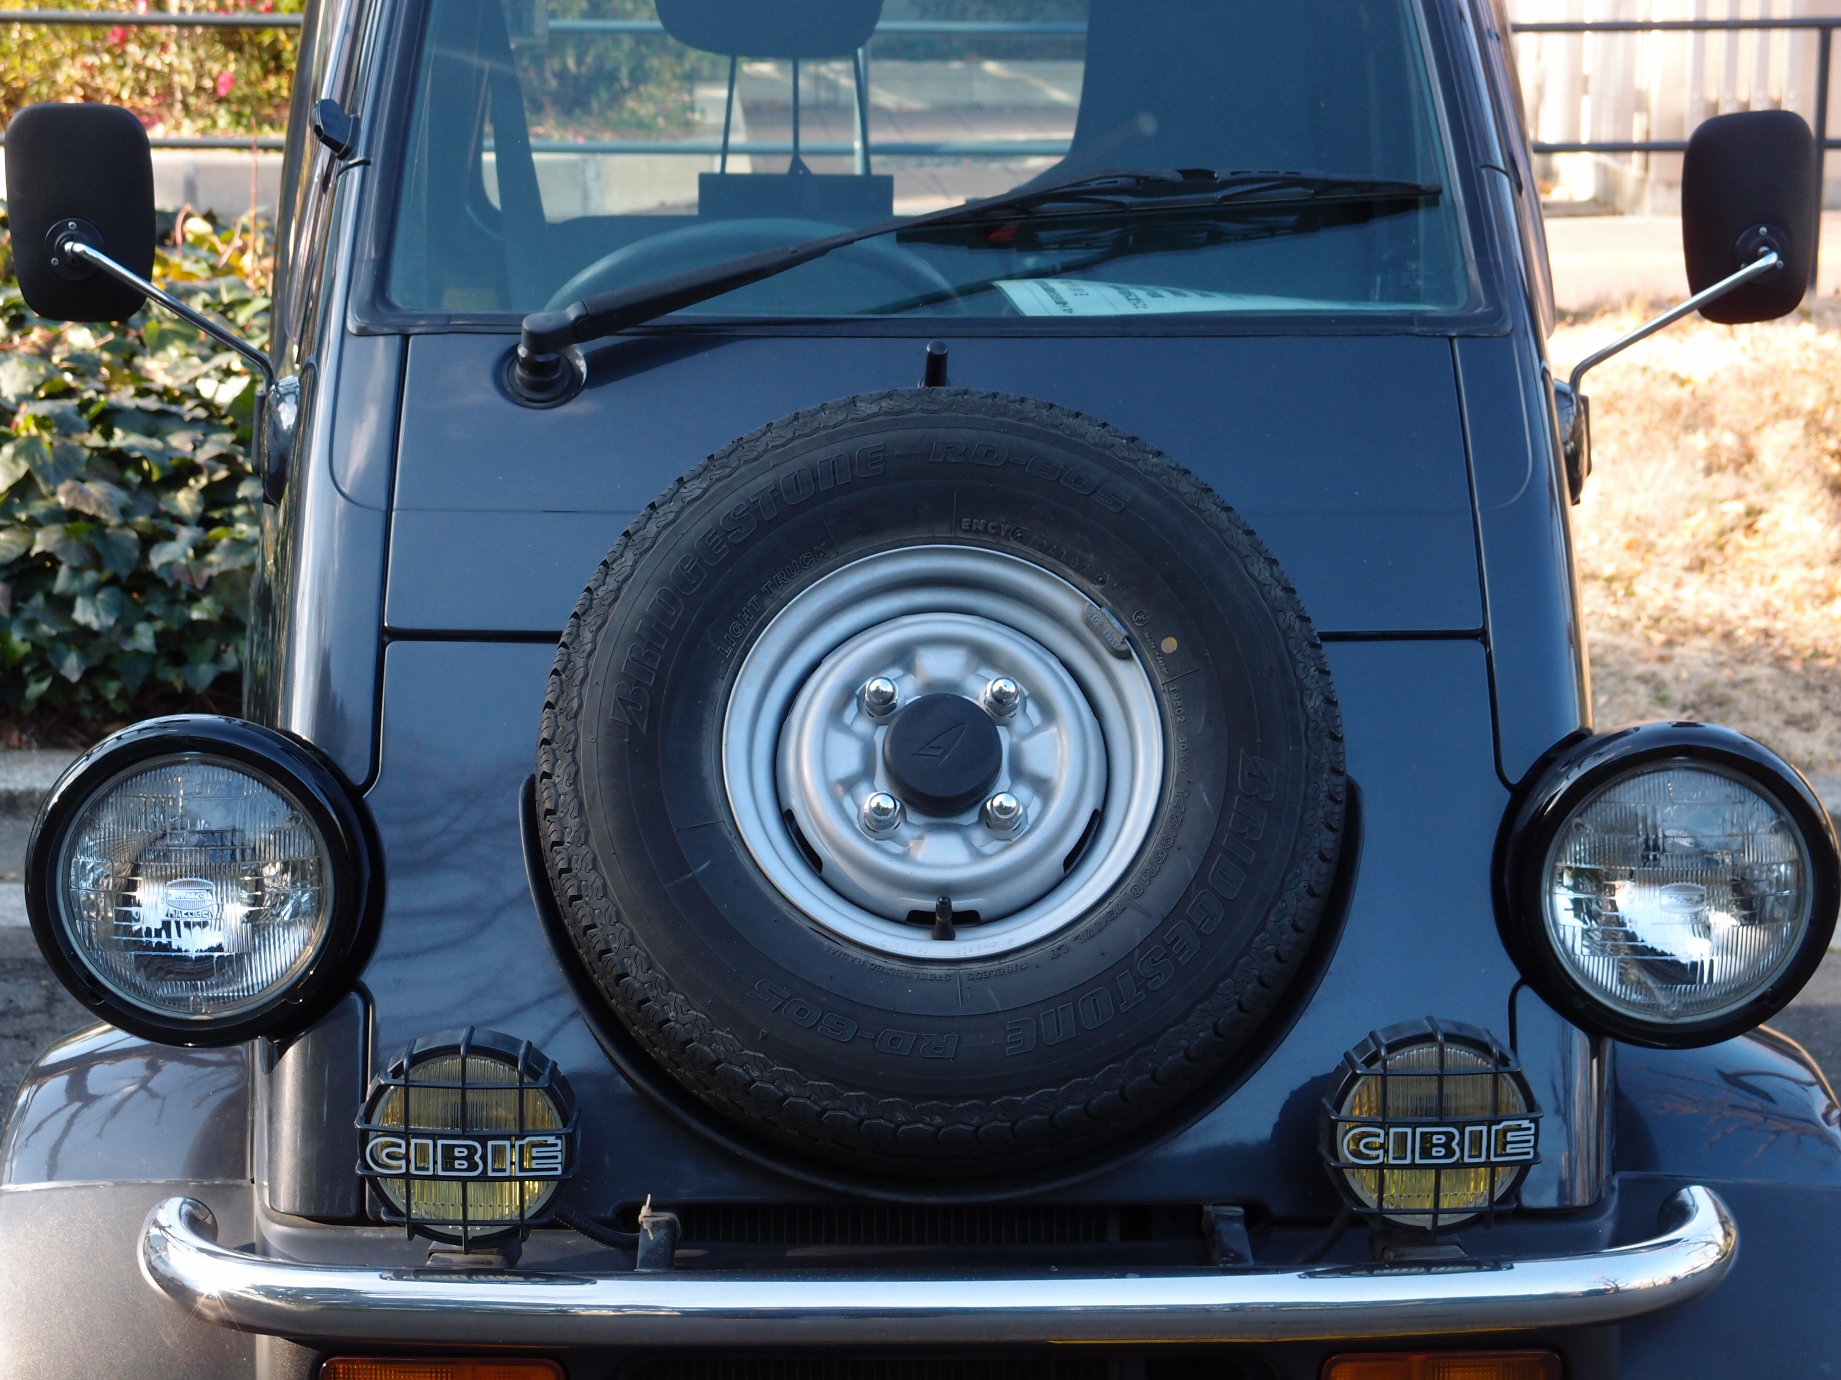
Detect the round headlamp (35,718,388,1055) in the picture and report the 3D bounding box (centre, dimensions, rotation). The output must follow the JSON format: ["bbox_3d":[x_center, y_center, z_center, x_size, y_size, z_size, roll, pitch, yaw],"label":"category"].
[{"bbox_3d":[-0.464,0.111,2.669,0.220,0.215,0.140,0,13,-1],"label":"round headlamp"}]

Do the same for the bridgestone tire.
[{"bbox_3d":[0.013,0.057,2.673,0.530,0.530,0.148,0,-21,-1],"label":"bridgestone tire"}]

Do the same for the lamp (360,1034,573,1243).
[{"bbox_3d":[-0.278,0.271,2.520,0.130,0.124,0.095,0,13,-1],"label":"lamp"}]

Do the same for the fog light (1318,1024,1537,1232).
[{"bbox_3d":[0.314,0.267,2.530,0.130,0.124,0.095,0,13,-1],"label":"fog light"}]

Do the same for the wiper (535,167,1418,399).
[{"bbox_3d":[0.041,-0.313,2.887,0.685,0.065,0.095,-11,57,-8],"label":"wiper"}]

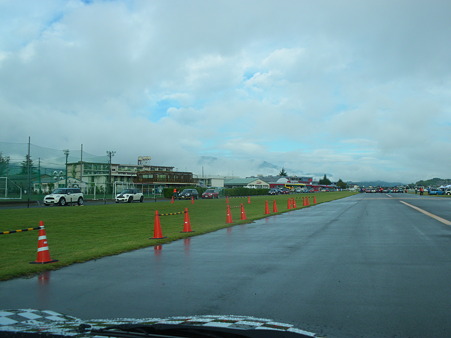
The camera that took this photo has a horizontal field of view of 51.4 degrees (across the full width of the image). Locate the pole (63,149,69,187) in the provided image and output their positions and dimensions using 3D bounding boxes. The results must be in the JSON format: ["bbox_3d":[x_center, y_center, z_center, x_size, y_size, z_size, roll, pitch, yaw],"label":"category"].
[{"bbox_3d":[-28.841,0.725,85.000,1.000,8.700,0.800,-1,-3,18],"label":"pole"}]

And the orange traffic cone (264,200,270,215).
[{"bbox_3d":[2.174,1.979,24.100,0.380,0.700,0.380,-1,-3,18],"label":"orange traffic cone"}]

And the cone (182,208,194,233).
[{"bbox_3d":[-1.111,1.507,13.750,0.390,0.700,0.390,0,-3,0],"label":"cone"}]

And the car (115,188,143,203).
[{"bbox_3d":[-9.880,2.790,48.600,1.690,1.410,3.730,-1,-3,16],"label":"car"}]

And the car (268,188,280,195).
[{"bbox_3d":[11.251,5.370,109.000,1.700,1.450,3.800,-1,-3,17],"label":"car"}]

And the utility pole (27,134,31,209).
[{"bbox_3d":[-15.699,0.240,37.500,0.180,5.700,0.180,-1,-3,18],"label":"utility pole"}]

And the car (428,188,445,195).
[{"bbox_3d":[48.200,5.300,107.000,3.750,1.430,1.700,2,-3,-35],"label":"car"}]

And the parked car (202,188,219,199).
[{"bbox_3d":[-2.140,3.690,68.900,1.690,1.420,3.750,-1,-3,15],"label":"parked car"}]

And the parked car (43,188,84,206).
[{"bbox_3d":[-13.630,2.380,39.800,1.690,1.430,3.900,-1,-3,15],"label":"parked car"}]

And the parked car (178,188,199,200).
[{"bbox_3d":[-4.700,3.250,59.300,1.690,1.430,3.800,-1,-3,16],"label":"parked car"}]

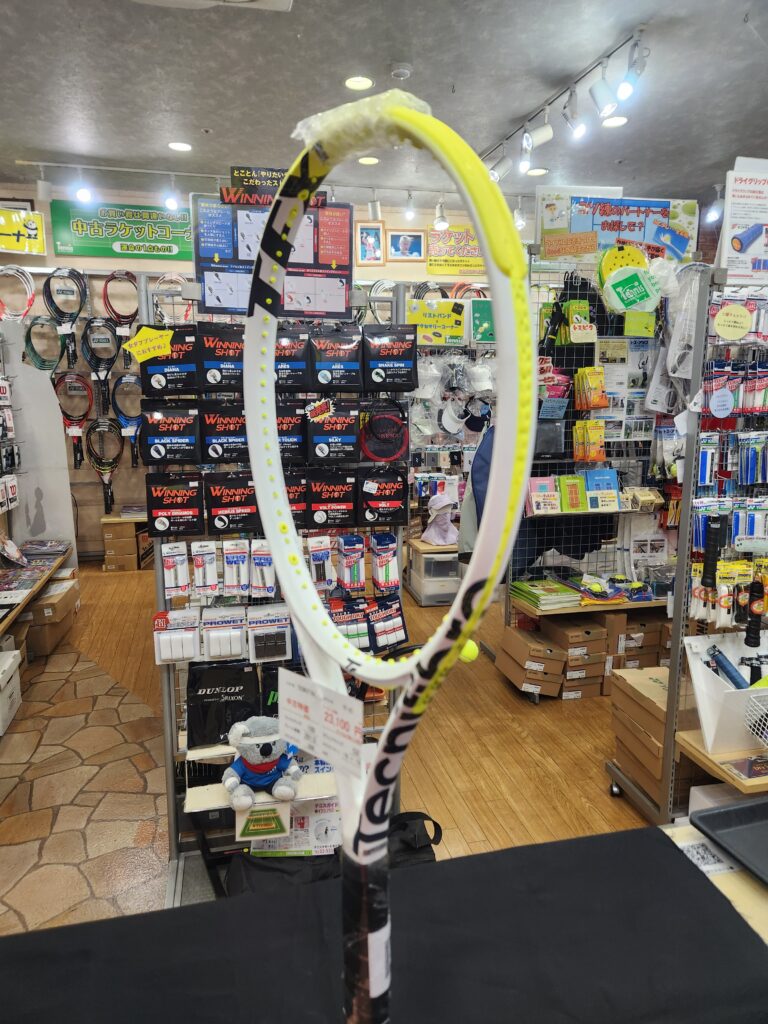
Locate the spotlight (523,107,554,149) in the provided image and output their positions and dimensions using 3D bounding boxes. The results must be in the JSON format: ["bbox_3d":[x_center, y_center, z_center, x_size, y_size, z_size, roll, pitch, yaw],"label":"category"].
[{"bbox_3d":[0.774,-1.928,3.420,0.150,0.190,0.085,-2,10,-12],"label":"spotlight"}]

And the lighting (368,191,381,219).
[{"bbox_3d":[-0.067,-2.162,4.800,0.082,0.195,0.100,-2,10,-12],"label":"lighting"}]

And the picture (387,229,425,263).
[{"bbox_3d":[0.187,-2.242,5.742,0.350,0.260,0.025,-2,11,-13],"label":"picture"}]

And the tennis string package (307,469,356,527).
[{"bbox_3d":[-0.144,-0.041,1.870,0.142,0.164,0.020,-2,10,-12],"label":"tennis string package"}]

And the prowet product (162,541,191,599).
[{"bbox_3d":[-0.500,0.140,1.631,0.056,0.134,0.022,-2,10,-14],"label":"prowet product"}]

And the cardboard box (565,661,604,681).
[{"bbox_3d":[0.828,0.633,3.043,0.178,0.102,0.295,-2,11,-13],"label":"cardboard box"}]

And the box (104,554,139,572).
[{"bbox_3d":[-1.904,0.341,4.996,0.214,0.115,0.310,-2,11,-13],"label":"box"}]

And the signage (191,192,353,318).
[{"bbox_3d":[-0.276,-0.636,1.690,0.393,0.283,0.012,-2,10,-12],"label":"signage"}]

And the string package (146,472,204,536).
[{"bbox_3d":[-0.546,-0.021,1.785,0.142,0.164,0.020,-2,10,-13],"label":"string package"}]

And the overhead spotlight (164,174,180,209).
[{"bbox_3d":[-1.349,-2.036,4.342,0.095,0.213,0.110,-2,11,-13],"label":"overhead spotlight"}]

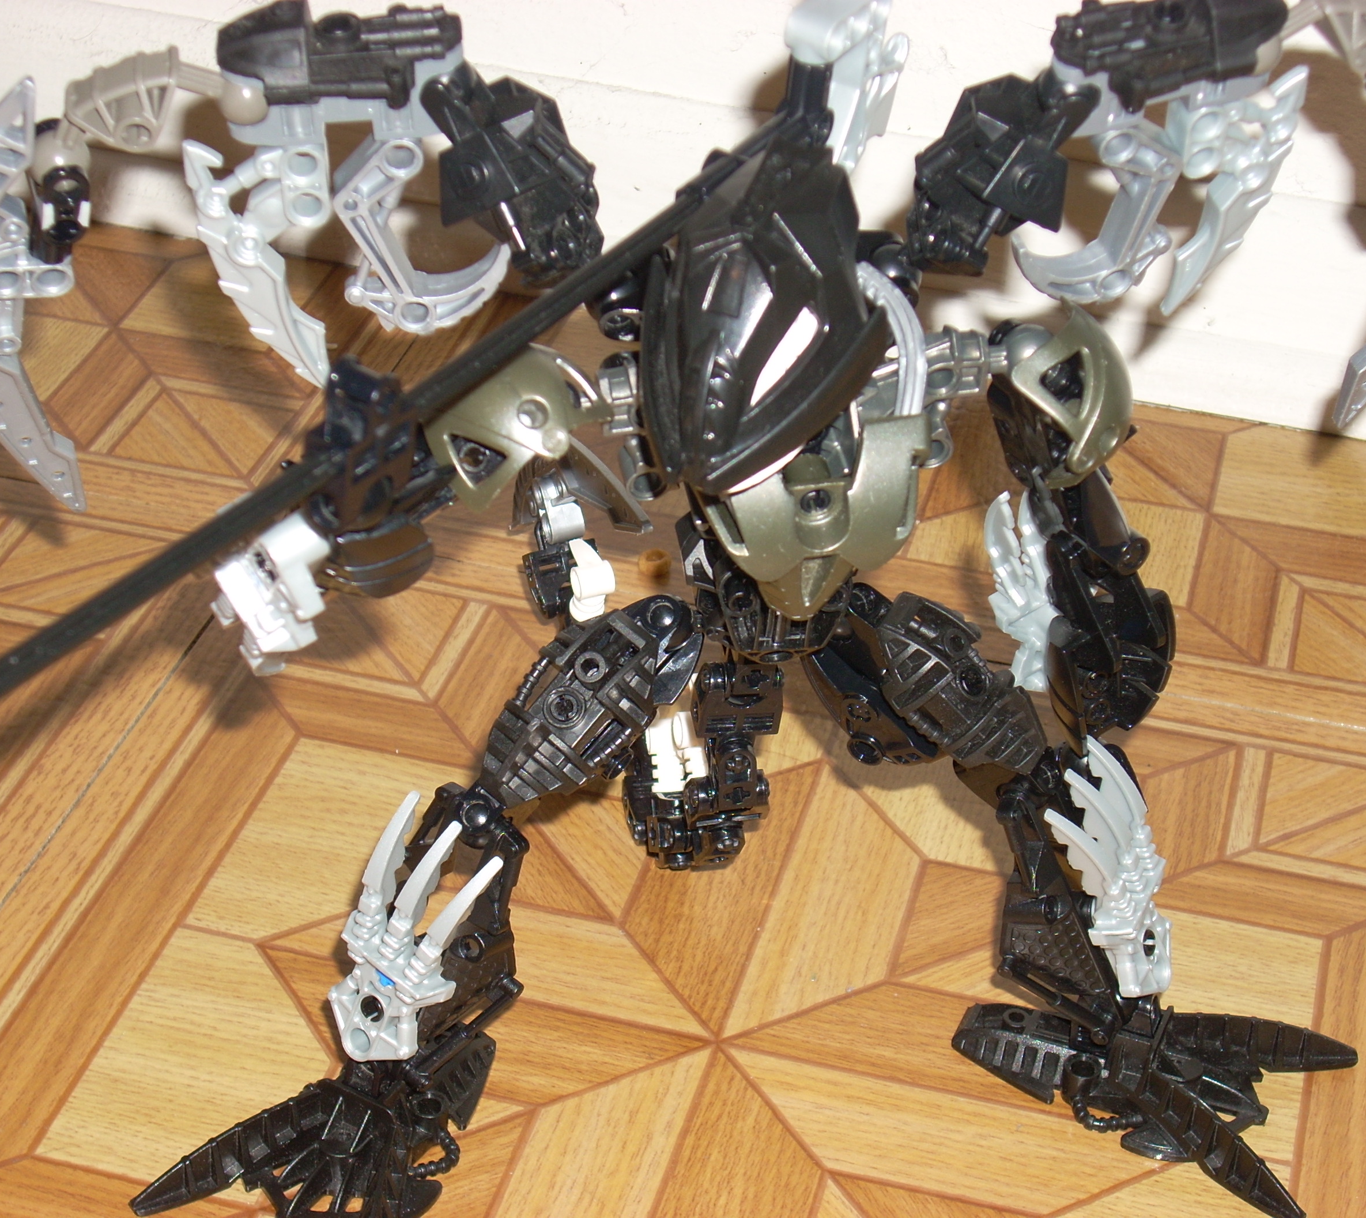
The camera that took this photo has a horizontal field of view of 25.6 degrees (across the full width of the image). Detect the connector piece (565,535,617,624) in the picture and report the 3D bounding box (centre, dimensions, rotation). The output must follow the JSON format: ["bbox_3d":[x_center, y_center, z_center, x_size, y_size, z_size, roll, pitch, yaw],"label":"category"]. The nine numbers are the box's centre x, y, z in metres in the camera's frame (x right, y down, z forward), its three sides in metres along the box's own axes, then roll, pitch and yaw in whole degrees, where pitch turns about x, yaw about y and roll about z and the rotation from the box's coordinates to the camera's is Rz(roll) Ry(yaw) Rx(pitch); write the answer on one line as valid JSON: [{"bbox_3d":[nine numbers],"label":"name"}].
[{"bbox_3d":[-0.021,-0.007,0.686,0.009,0.020,0.009,-10,31,-18],"label":"connector piece"}]

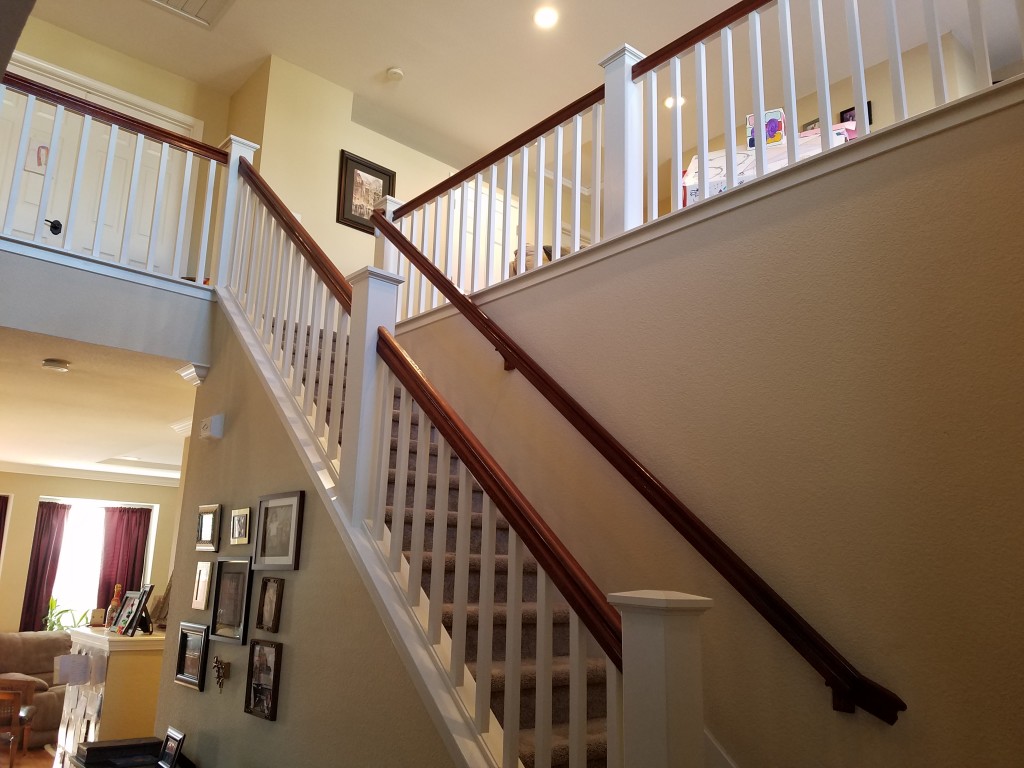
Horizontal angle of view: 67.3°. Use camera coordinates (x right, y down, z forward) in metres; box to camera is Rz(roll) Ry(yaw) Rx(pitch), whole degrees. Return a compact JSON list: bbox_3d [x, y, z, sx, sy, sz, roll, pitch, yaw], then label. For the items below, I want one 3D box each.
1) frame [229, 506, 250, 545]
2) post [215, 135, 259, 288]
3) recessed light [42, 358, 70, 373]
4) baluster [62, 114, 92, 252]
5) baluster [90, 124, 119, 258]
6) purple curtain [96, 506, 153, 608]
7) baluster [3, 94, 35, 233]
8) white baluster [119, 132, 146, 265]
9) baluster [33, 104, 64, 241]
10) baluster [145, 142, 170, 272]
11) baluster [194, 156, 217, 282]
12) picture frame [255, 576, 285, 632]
[{"bbox_3d":[-1.250,0.659,3.552,0.015,0.158,0.195,13,-17,-40],"label":"frame"},{"bbox_3d":[-1.660,-0.979,4.564,0.172,0.955,0.172,13,-17,-40],"label":"post"},{"bbox_3d":[-2.560,-0.103,4.322,0.145,0.037,0.145,13,-17,-40],"label":"recessed light"},{"bbox_3d":[-2.272,-1.052,4.028,0.032,0.759,0.032,13,-17,-40],"label":"baluster"},{"bbox_3d":[-2.172,-1.029,4.114,0.032,0.759,0.032,13,-17,-40],"label":"baluster"},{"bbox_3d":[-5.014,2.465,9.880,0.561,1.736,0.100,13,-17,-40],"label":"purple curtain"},{"bbox_3d":[-2.472,-1.097,3.858,0.032,0.759,0.032,13,-17,-40],"label":"baluster"},{"bbox_3d":[-2.072,-1.006,4.199,0.032,0.759,0.032,13,-17,-40],"label":"white baluster"},{"bbox_3d":[-2.372,-1.074,3.943,0.032,0.759,0.032,13,-17,-40],"label":"baluster"},{"bbox_3d":[-1.972,-0.984,4.284,0.032,0.759,0.032,13,-17,-40],"label":"baluster"},{"bbox_3d":[-1.773,-0.939,4.454,0.032,0.759,0.032,13,-17,-40],"label":"baluster"},{"bbox_3d":[-0.995,0.909,3.175,0.026,0.208,0.154,13,-17,-40],"label":"picture frame"}]

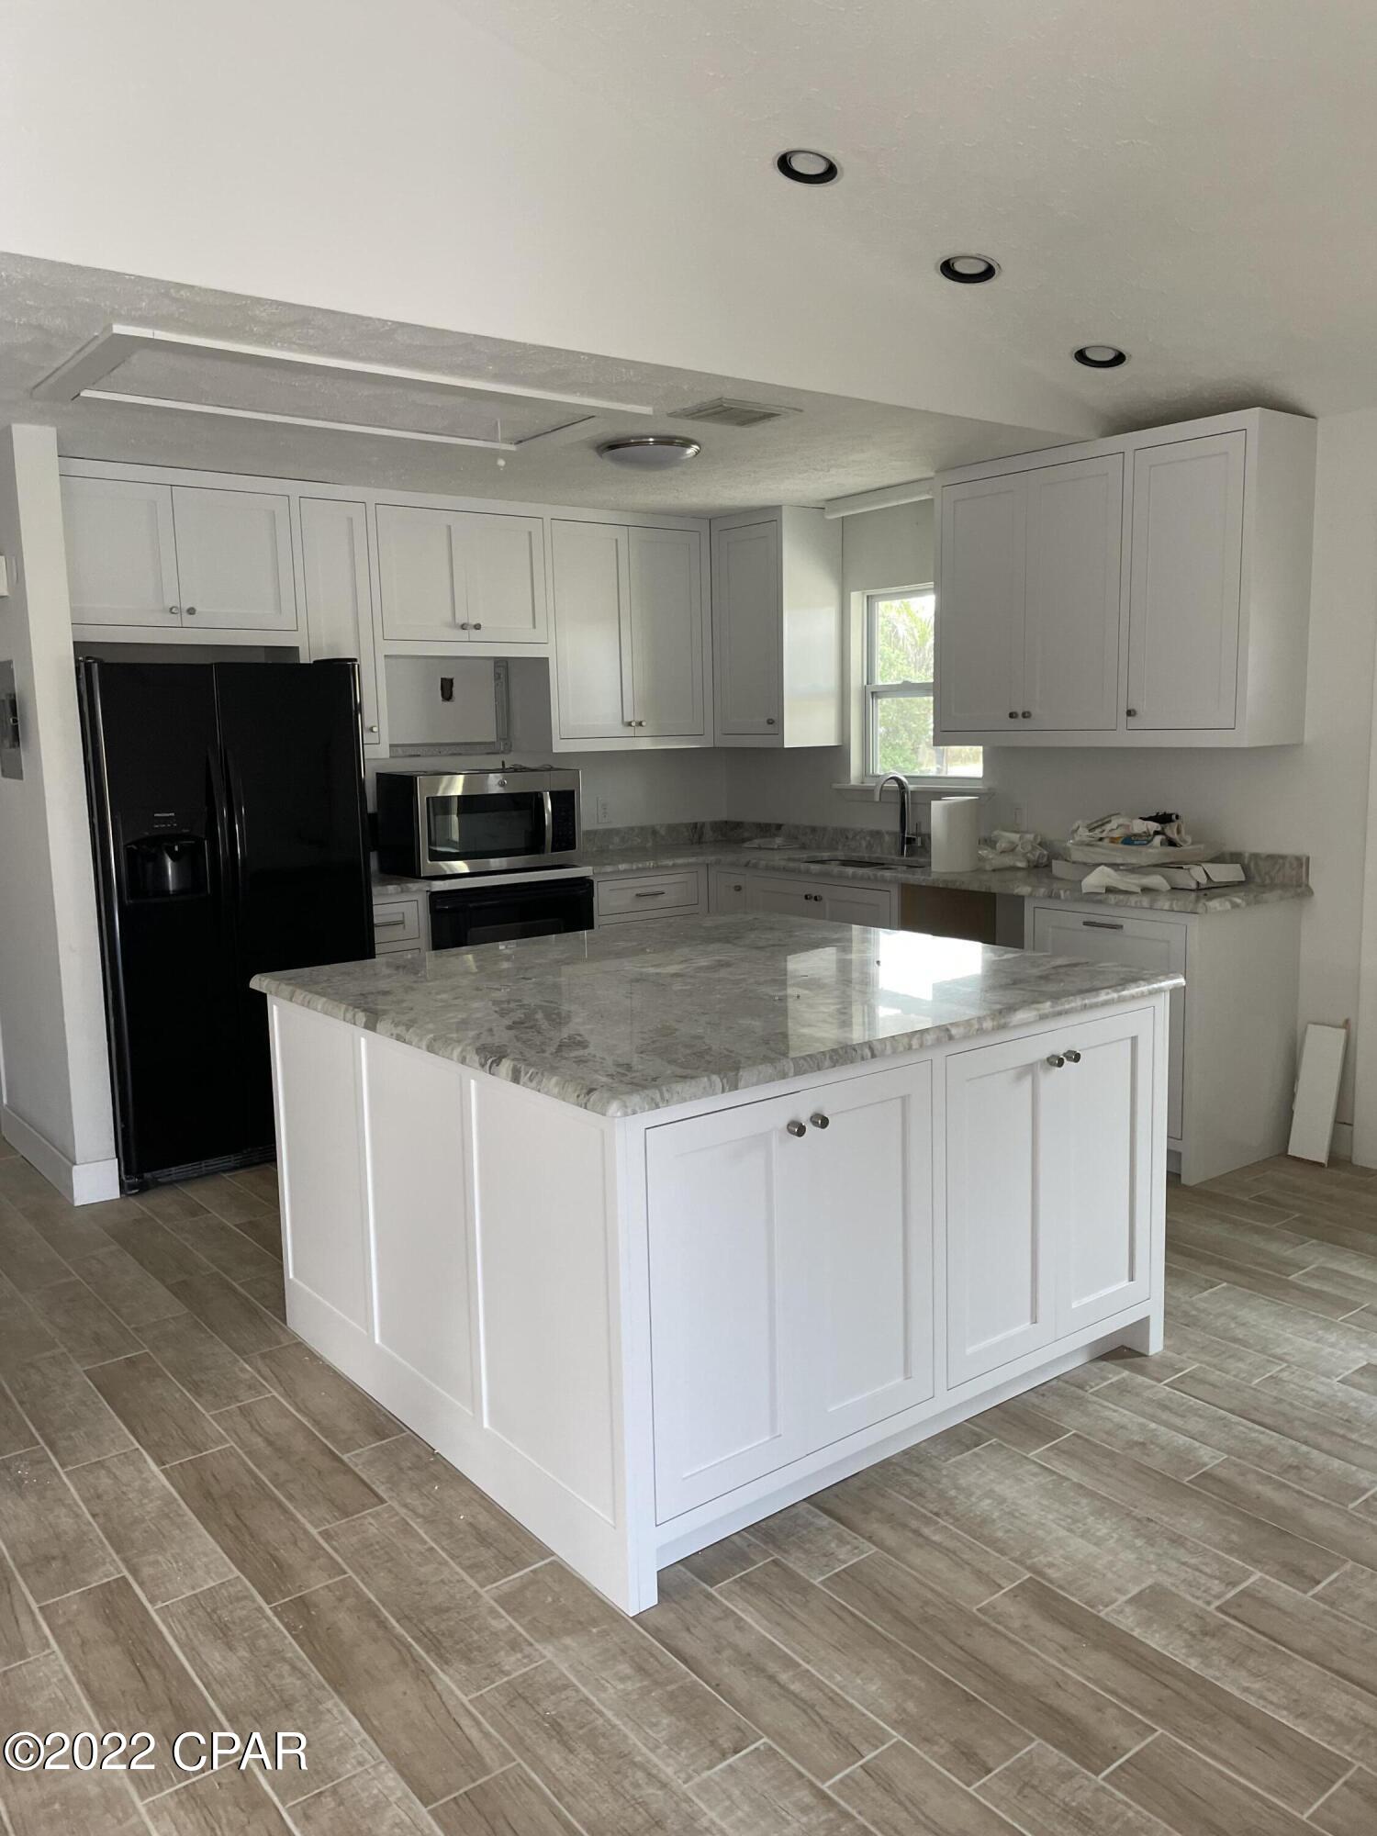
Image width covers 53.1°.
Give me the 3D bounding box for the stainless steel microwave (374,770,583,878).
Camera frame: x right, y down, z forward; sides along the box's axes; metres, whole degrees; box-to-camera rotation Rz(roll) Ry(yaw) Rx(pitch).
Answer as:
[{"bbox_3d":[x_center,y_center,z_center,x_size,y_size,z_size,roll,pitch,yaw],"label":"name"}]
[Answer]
[{"bbox_3d":[-0.874,-0.414,5.829,0.760,0.403,0.385,-7,10,-37],"label":"stainless steel microwave"}]

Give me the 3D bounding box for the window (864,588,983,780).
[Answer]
[{"bbox_3d":[1.040,-1.019,6.017,0.080,0.855,0.755,-7,10,-37],"label":"window"}]

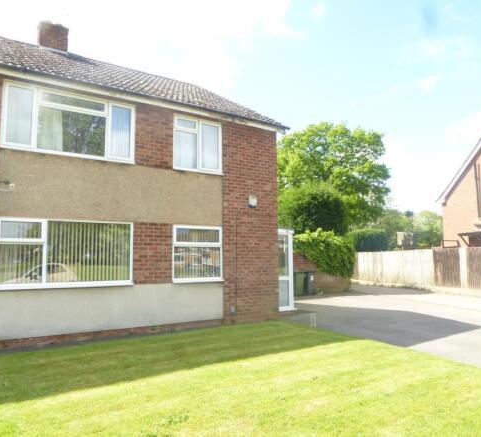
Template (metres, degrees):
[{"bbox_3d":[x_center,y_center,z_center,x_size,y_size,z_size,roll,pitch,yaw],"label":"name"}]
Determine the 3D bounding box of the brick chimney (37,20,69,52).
[{"bbox_3d":[-5.718,-5.505,12.429,0.790,0.820,0.680,3,-7,-32],"label":"brick chimney"}]

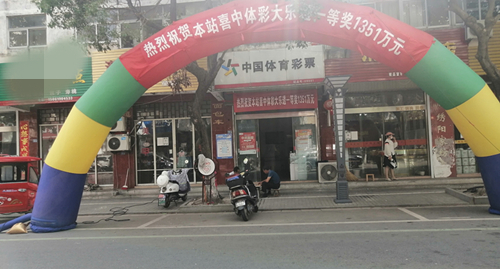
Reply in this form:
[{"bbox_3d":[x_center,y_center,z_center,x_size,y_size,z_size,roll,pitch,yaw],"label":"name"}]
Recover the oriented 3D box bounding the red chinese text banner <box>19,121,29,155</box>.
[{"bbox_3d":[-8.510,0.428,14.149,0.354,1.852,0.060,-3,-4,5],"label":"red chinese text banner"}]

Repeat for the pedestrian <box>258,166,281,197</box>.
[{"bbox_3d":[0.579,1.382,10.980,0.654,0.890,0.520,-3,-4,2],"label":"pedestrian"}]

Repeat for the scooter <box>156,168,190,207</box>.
[{"bbox_3d":[-2.095,1.471,10.527,0.650,1.030,1.620,-3,-4,12],"label":"scooter"}]

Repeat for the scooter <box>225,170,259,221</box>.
[{"bbox_3d":[-0.080,1.338,8.701,0.700,1.120,1.820,-3,-4,11],"label":"scooter"}]

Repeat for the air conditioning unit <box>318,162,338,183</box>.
[{"bbox_3d":[2.747,1.287,12.660,0.880,0.710,0.350,-3,-4,5],"label":"air conditioning unit"}]

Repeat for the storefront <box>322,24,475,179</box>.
[{"bbox_3d":[4.914,-1.020,12.778,4.726,5.047,1.000,-3,-4,5],"label":"storefront"}]

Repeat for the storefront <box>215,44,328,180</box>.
[{"bbox_3d":[0.665,-0.738,13.169,3.792,4.717,1.000,-3,-4,5],"label":"storefront"}]

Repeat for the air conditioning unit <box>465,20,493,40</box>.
[{"bbox_3d":[7.562,-3.434,12.473,0.838,0.627,0.330,-3,-4,5],"label":"air conditioning unit"}]

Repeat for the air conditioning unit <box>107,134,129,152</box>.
[{"bbox_3d":[-4.604,0.332,13.437,0.830,0.570,0.320,-3,-4,5],"label":"air conditioning unit"}]

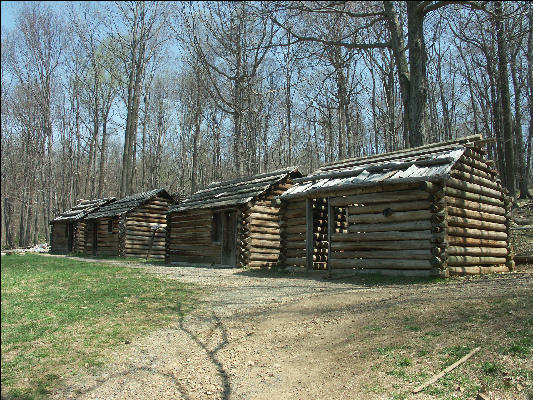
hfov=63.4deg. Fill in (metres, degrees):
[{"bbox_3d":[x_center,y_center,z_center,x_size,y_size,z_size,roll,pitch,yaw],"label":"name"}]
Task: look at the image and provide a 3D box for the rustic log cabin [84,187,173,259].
[{"bbox_3d":[-7.150,1.440,24.200,4.400,3.500,5.200,6,-9,-41],"label":"rustic log cabin"}]

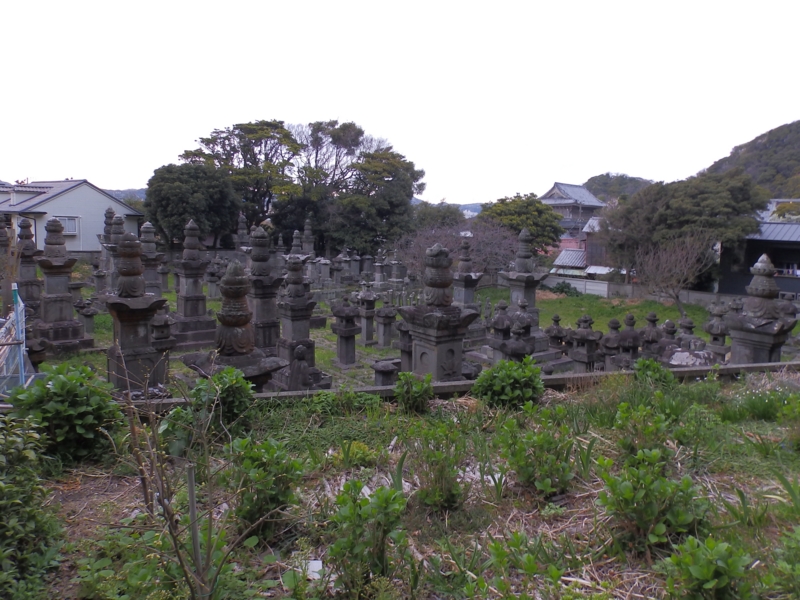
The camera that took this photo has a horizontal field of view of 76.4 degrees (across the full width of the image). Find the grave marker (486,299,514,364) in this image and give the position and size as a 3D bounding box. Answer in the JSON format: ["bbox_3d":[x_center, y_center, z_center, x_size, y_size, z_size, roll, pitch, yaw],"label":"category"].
[{"bbox_3d":[2.666,0.896,13.297,0.504,1.779,0.504,-4,9,-39],"label":"grave marker"}]

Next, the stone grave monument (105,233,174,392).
[{"bbox_3d":[-5.688,0.244,10.924,1.041,3.319,1.041,-4,9,-39],"label":"stone grave monument"}]

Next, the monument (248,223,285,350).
[{"bbox_3d":[-3.054,-0.205,11.400,0.800,2.962,0.800,-5,9,-39],"label":"monument"}]

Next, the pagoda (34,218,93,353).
[{"bbox_3d":[-9.868,-0.489,14.699,1.450,3.750,1.450,-4,8,-39],"label":"pagoda"}]

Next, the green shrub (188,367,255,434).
[{"bbox_3d":[-1.459,0.797,4.226,0.500,0.500,0.460,-2,7,-19],"label":"green shrub"}]

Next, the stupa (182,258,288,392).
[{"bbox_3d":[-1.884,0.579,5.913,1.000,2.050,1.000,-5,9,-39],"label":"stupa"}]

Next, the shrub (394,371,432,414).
[{"bbox_3d":[0.143,1.011,5.600,0.420,0.397,0.380,1,7,0],"label":"shrub"}]

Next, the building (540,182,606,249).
[{"bbox_3d":[19.698,-8.405,58.511,6.800,9.600,5.600,-4,8,-42],"label":"building"}]

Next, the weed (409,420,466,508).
[{"bbox_3d":[0.236,0.995,3.106,0.342,0.499,0.342,1,7,0],"label":"weed"}]

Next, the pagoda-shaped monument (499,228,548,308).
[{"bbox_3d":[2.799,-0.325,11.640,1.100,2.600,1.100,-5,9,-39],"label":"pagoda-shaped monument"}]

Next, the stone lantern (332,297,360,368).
[{"bbox_3d":[-1.377,0.822,13.145,0.536,1.810,0.536,-4,9,-39],"label":"stone lantern"}]

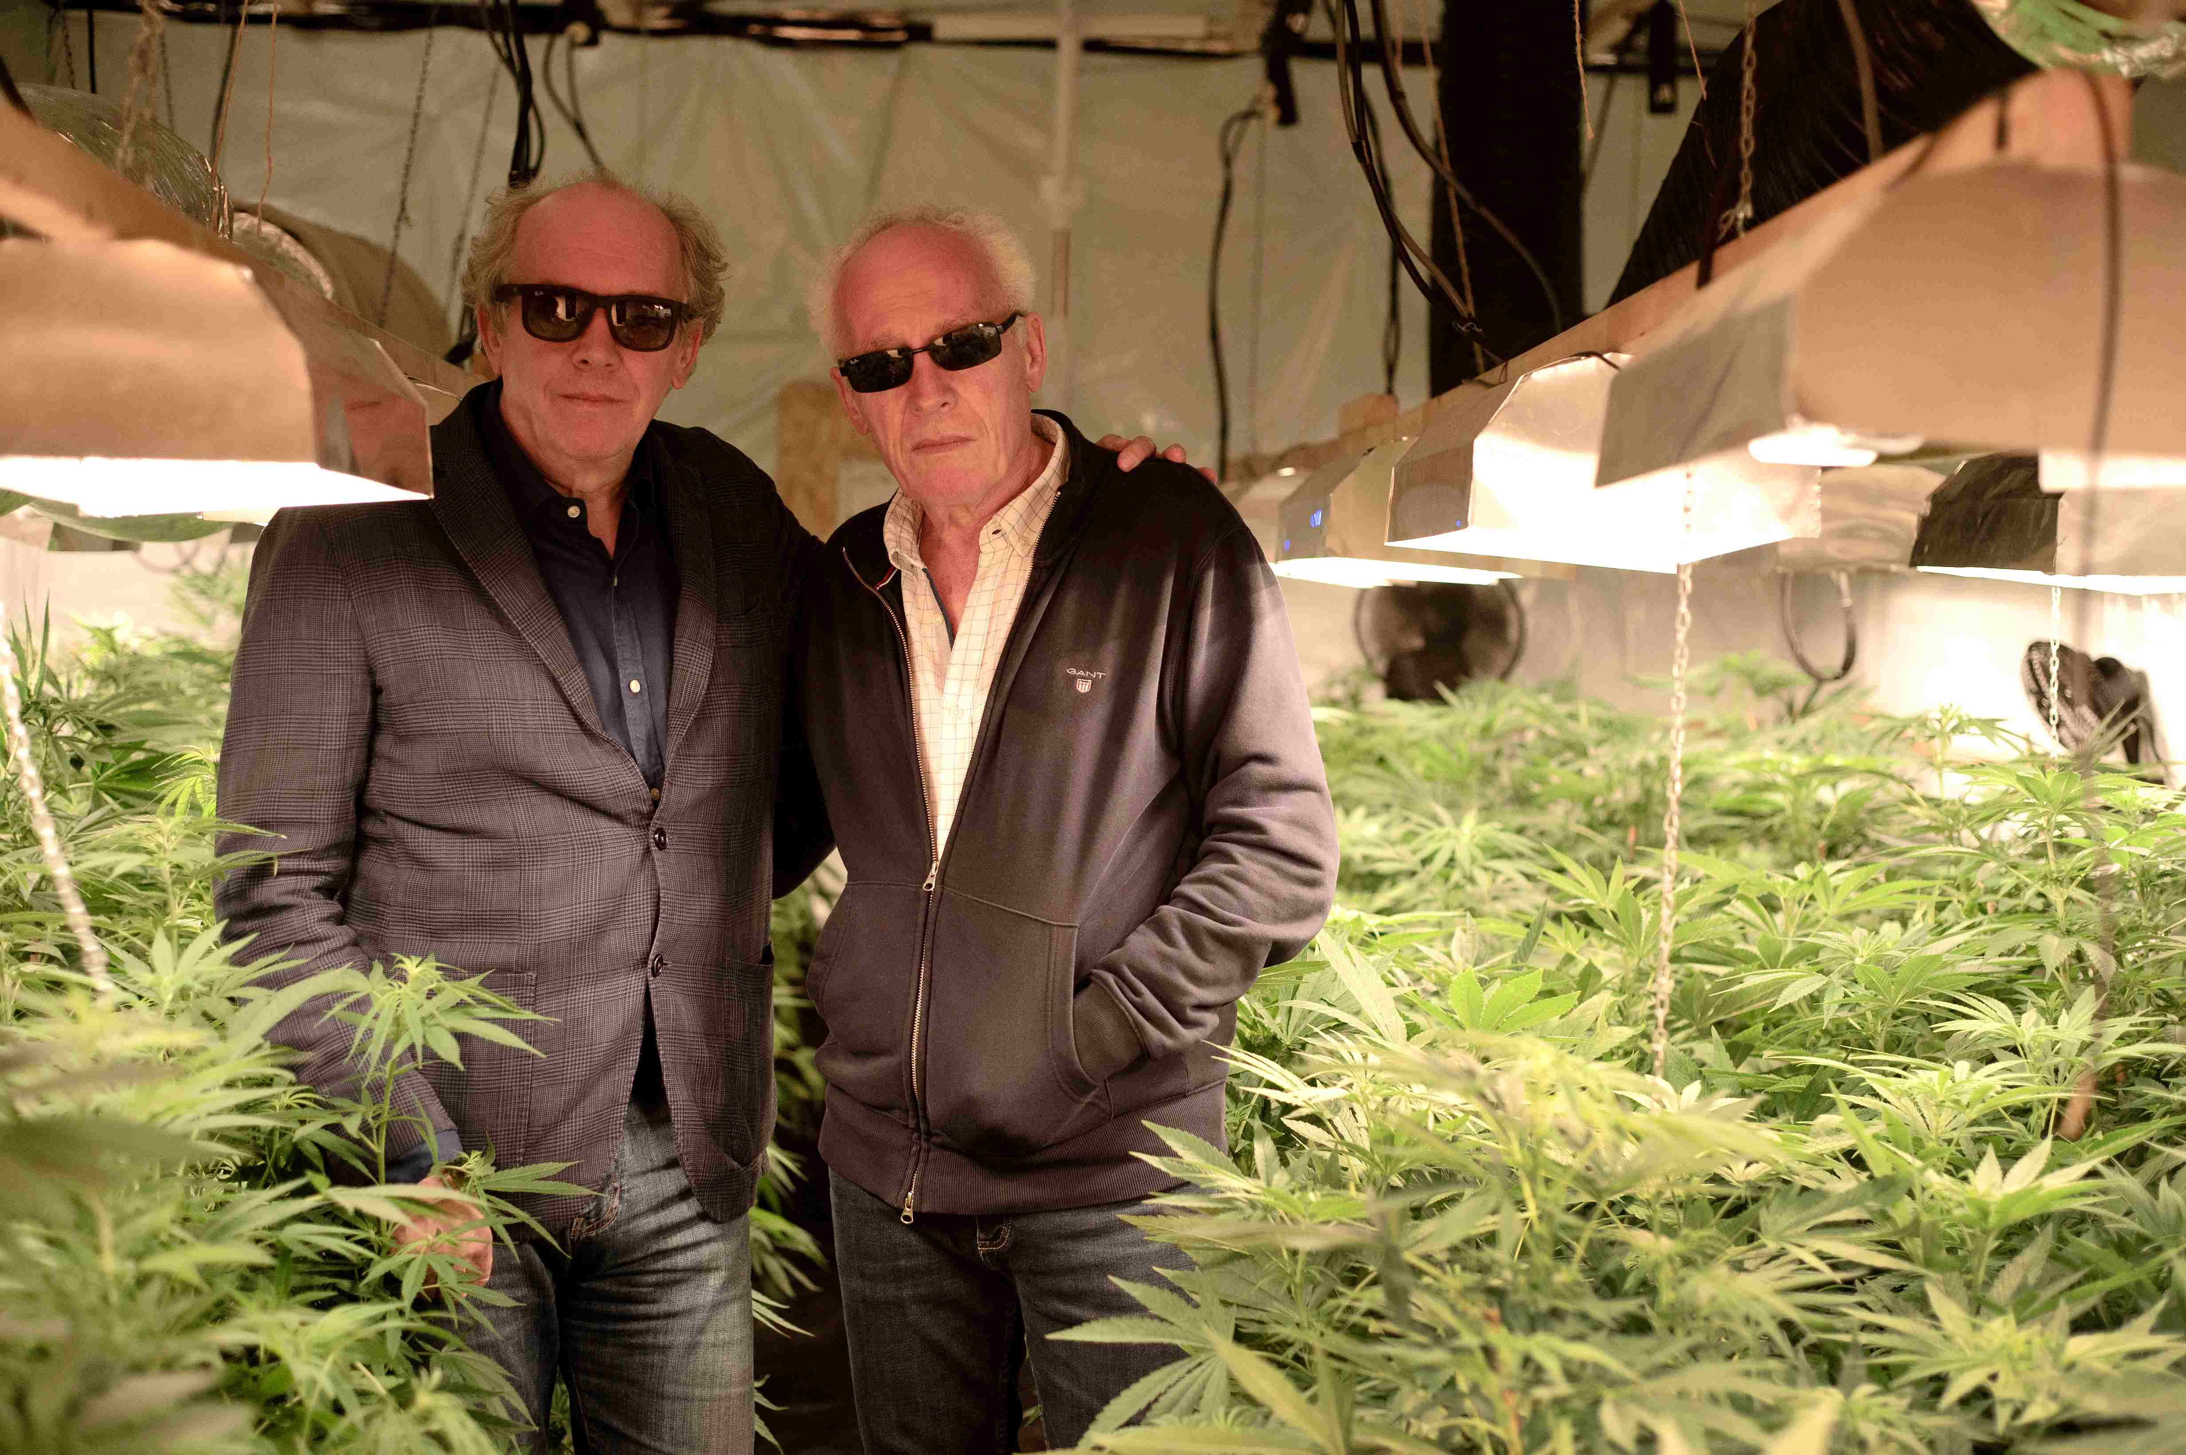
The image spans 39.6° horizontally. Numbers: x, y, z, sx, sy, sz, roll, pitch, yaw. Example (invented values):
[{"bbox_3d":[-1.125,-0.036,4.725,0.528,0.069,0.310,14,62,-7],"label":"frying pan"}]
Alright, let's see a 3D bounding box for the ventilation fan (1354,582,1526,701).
[{"bbox_3d":[0.722,-0.211,6.300,0.360,0.380,0.220,1,2,-2],"label":"ventilation fan"}]

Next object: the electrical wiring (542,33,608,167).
[{"bbox_3d":[-1.018,-1.220,6.000,0.140,0.320,0.080,1,2,-2],"label":"electrical wiring"}]

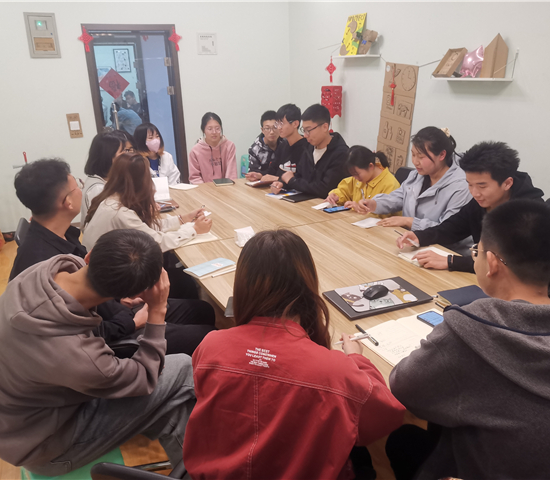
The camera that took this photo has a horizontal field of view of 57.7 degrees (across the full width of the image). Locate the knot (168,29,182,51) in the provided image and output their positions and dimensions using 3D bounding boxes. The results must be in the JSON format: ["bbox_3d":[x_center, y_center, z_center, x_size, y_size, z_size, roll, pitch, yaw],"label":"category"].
[{"bbox_3d":[-1.122,-2.252,5.605,0.160,0.235,0.020,-10,20,-23],"label":"knot"}]

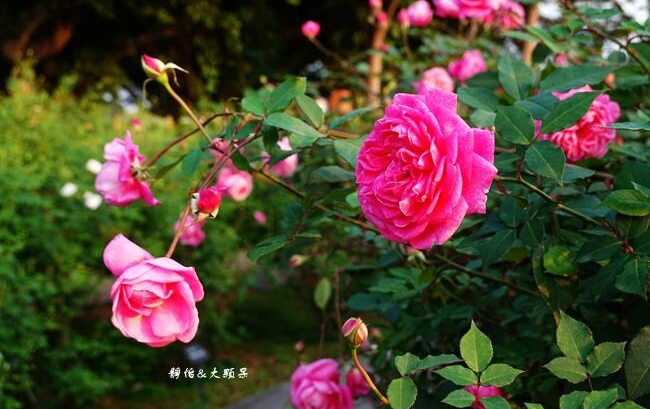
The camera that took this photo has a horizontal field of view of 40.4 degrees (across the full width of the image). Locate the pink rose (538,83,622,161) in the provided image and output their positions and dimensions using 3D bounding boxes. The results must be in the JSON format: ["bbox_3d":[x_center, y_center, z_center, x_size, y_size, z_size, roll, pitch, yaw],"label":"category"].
[{"bbox_3d":[0.230,-0.073,0.800,0.074,0.070,0.055,2,7,17],"label":"pink rose"}]

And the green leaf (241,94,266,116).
[{"bbox_3d":[-0.056,-0.076,0.700,0.028,0.008,0.017,34,64,28],"label":"green leaf"}]

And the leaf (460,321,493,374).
[{"bbox_3d":[0.108,0.101,0.630,0.023,0.037,0.008,-4,-6,-1],"label":"leaf"}]

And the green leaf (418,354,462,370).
[{"bbox_3d":[0.086,0.119,0.660,0.047,0.008,0.016,-3,15,-38],"label":"green leaf"}]

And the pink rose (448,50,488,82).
[{"bbox_3d":[0.195,-0.187,1.200,0.054,0.043,0.046,1,4,19],"label":"pink rose"}]

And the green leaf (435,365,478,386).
[{"bbox_3d":[0.097,0.126,0.650,0.034,0.008,0.017,16,33,25],"label":"green leaf"}]

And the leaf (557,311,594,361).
[{"bbox_3d":[0.228,0.122,0.820,0.032,0.051,0.011,-19,-18,0],"label":"leaf"}]

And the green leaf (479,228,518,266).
[{"bbox_3d":[0.185,0.045,0.950,0.028,0.056,0.012,36,-18,22],"label":"green leaf"}]

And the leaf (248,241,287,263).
[{"bbox_3d":[-0.052,0.044,0.820,0.039,0.010,0.019,-23,42,-17],"label":"leaf"}]

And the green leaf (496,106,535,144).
[{"bbox_3d":[0.141,-0.059,0.660,0.027,0.036,0.008,-43,6,-15],"label":"green leaf"}]

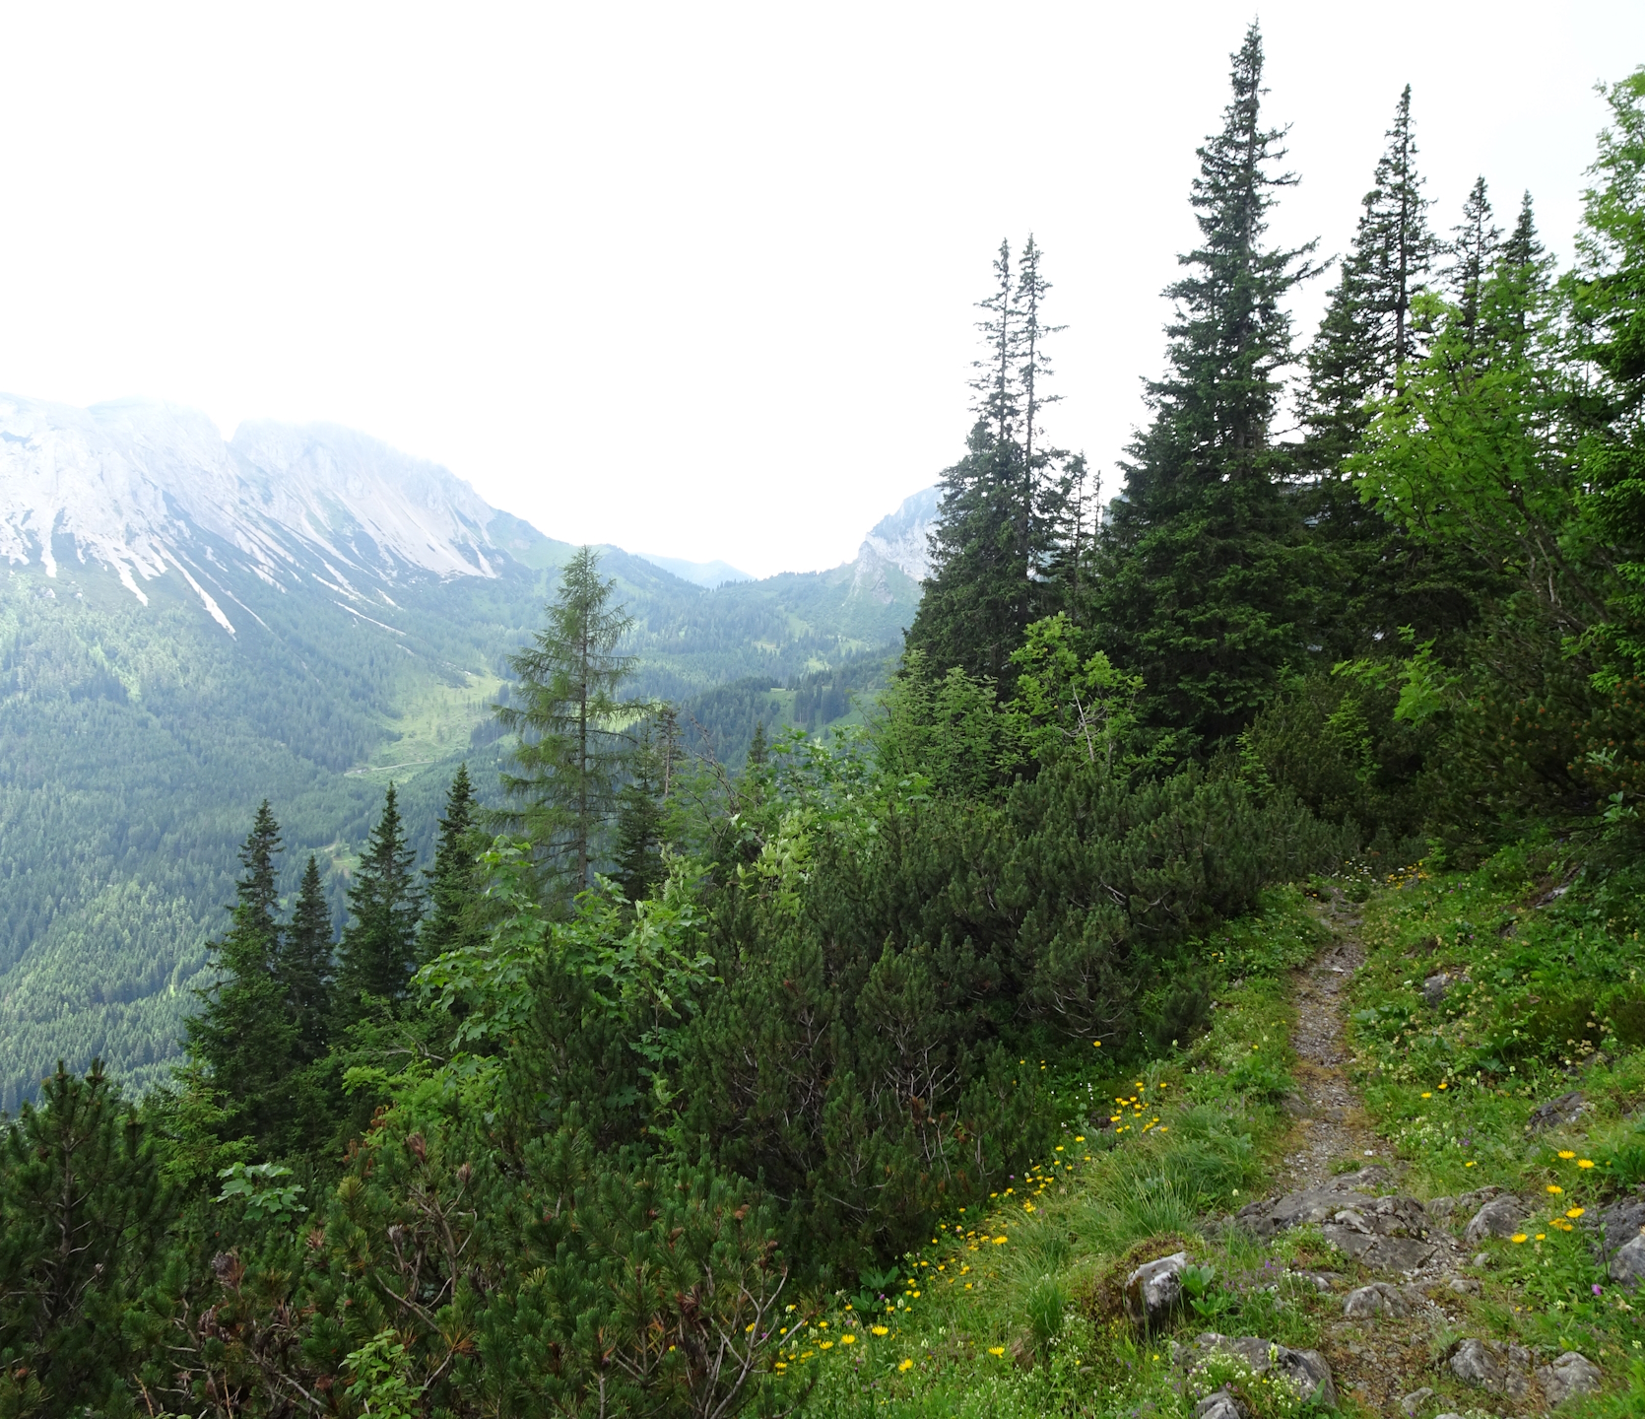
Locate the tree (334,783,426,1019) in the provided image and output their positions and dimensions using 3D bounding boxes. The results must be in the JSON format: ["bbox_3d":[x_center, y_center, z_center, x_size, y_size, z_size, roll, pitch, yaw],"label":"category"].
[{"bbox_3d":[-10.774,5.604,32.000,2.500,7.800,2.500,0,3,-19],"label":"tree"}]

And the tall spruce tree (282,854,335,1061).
[{"bbox_3d":[-12.530,6.689,32.000,1.600,6.400,1.600,-1,4,-22],"label":"tall spruce tree"}]

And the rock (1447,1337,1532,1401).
[{"bbox_3d":[1.465,1.445,2.880,0.170,0.120,0.150,2,3,28],"label":"rock"}]

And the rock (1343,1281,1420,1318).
[{"bbox_3d":[1.300,1.355,3.045,0.170,0.075,0.110,2,4,24],"label":"rock"}]

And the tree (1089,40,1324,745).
[{"bbox_3d":[6.133,-4.793,20.500,3.800,12.000,3.800,2,4,16],"label":"tree"}]

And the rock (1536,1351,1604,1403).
[{"bbox_3d":[1.623,1.449,2.850,0.135,0.095,0.120,2,3,31],"label":"rock"}]

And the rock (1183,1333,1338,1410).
[{"bbox_3d":[0.908,1.356,2.714,0.310,0.110,0.200,2,4,19],"label":"rock"}]

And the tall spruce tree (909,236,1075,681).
[{"bbox_3d":[3.707,-4.874,28.000,3.800,10.600,3.800,1,3,7],"label":"tall spruce tree"}]

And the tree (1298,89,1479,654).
[{"bbox_3d":[10.016,-5.585,23.000,3.600,10.800,3.600,2,4,23],"label":"tree"}]

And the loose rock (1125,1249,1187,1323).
[{"bbox_3d":[0.826,1.429,3.250,0.150,0.155,0.150,1,3,15],"label":"loose rock"}]

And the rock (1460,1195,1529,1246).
[{"bbox_3d":[1.765,1.323,3.439,0.150,0.110,0.120,3,4,28],"label":"rock"}]

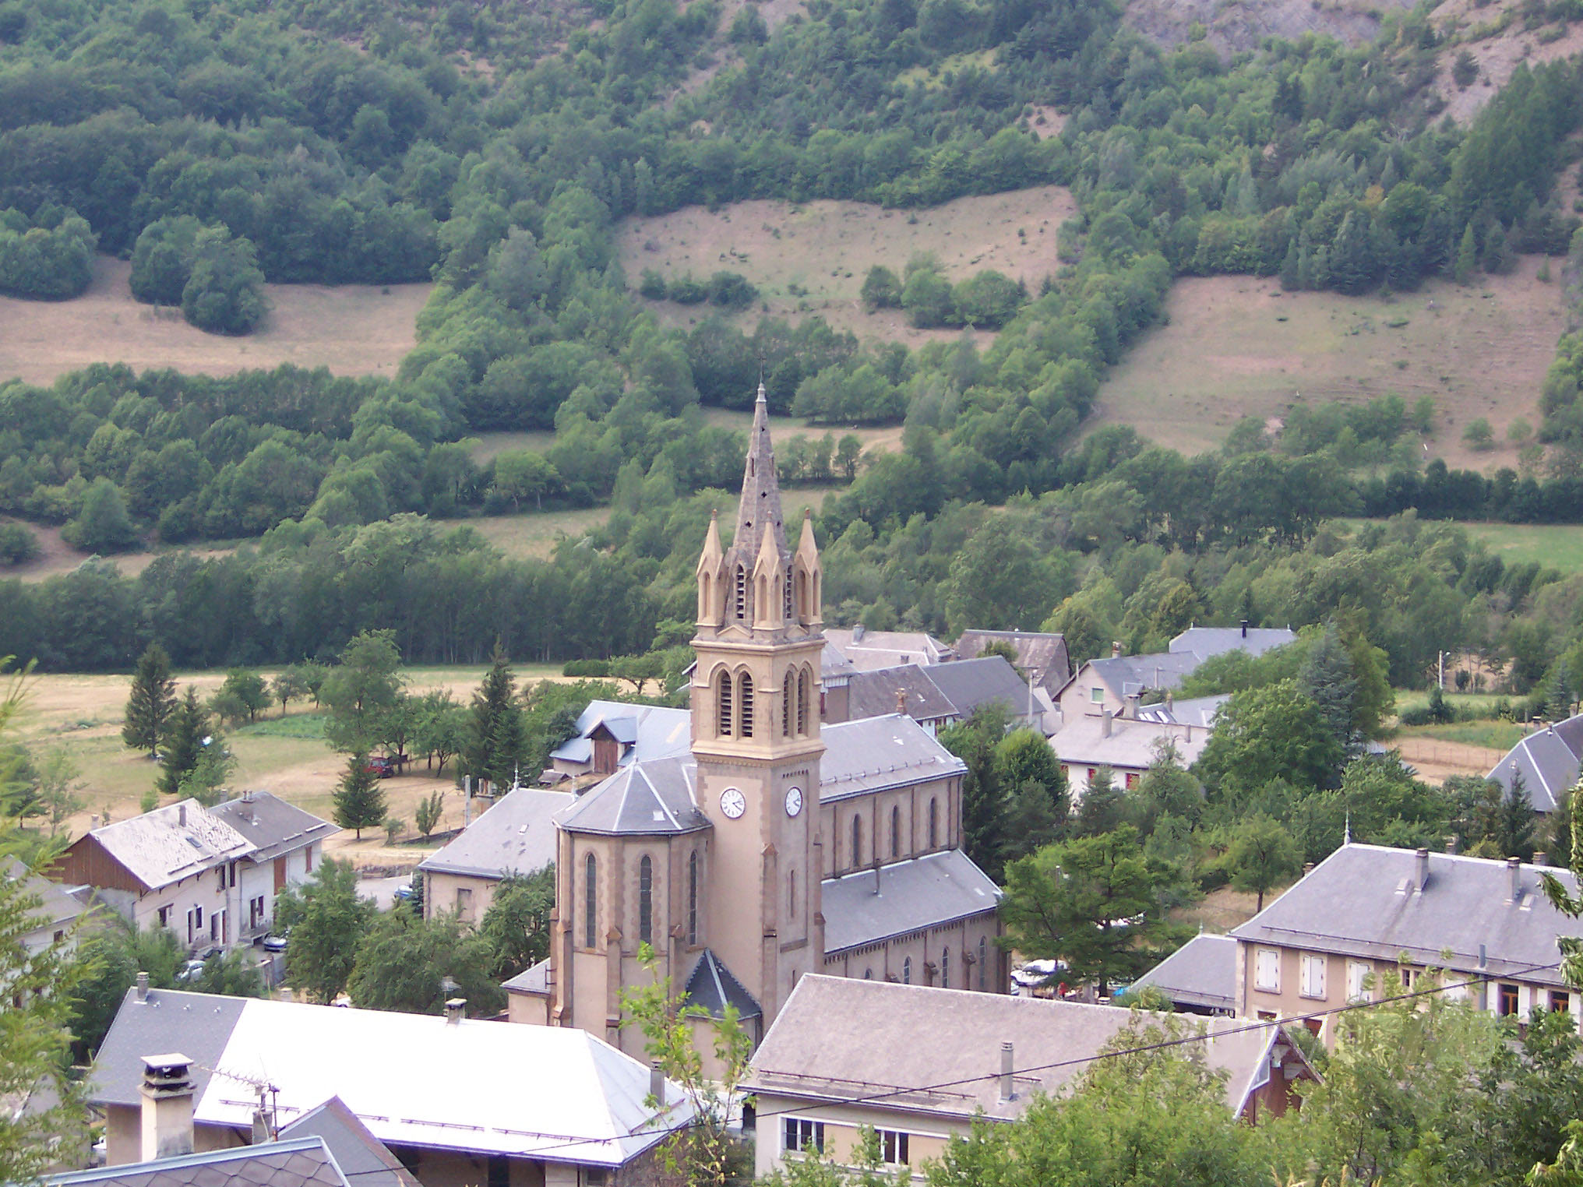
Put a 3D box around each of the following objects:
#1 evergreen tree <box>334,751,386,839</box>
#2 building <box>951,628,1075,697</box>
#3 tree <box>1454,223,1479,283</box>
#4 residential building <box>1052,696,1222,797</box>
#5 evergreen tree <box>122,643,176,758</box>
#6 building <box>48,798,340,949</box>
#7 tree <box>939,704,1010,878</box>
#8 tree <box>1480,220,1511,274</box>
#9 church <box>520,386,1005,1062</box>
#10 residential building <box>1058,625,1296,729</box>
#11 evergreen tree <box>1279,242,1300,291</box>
[{"bbox_3d":[-33.467,15.749,348.000,4.230,6.820,4.230,0,6,0],"label":"evergreen tree"},{"bbox_3d":[20.932,7.403,419.551,11.500,8.700,7.500,4,7,35],"label":"building"},{"bbox_3d":[117.523,-59.300,780.000,4.090,10.330,4.090,0,6,0],"label":"tree"},{"bbox_3d":[26.700,14.210,338.500,16.000,8.000,8.500,6,8,43],"label":"residential building"},{"bbox_3d":[-56.340,9.381,393.000,4.770,9.980,4.770,0,6,0],"label":"evergreen tree"},{"bbox_3d":[-40.200,17.880,295.700,10.000,8.550,31.500,2,6,15],"label":"building"},{"bbox_3d":[12.500,14.500,305.000,5.000,13.700,5.000,1,6,0],"label":"tree"},{"bbox_3d":[122.474,-60.268,780.000,5.380,9.260,5.380,0,6,0],"label":"tree"},{"bbox_3d":[-1.739,6.704,274.186,16.500,40.000,34.900,4,7,34],"label":"church"},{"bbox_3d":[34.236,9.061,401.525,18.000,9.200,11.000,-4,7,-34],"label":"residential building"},{"bbox_3d":[86.743,-57.147,780.000,3.660,8.610,3.660,0,6,0],"label":"evergreen tree"}]

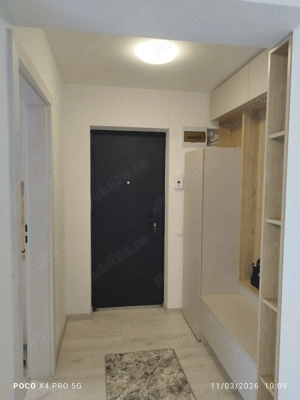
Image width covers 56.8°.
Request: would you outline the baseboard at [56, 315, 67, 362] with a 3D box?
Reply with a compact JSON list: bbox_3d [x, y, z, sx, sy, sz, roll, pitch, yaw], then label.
[{"bbox_3d":[-0.813,1.308,2.595,0.015,0.060,0.799,0,4,-10],"label":"baseboard"}]

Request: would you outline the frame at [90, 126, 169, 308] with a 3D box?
[{"bbox_3d":[-0.247,0.251,3.225,0.838,2.043,0.070,0,4,-10],"label":"frame"}]

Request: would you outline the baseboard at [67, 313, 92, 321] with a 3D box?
[{"bbox_3d":[-0.757,1.278,3.003,0.261,0.060,0.015,0,4,-10],"label":"baseboard"}]

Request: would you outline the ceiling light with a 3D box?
[{"bbox_3d":[0.049,-1.074,2.072,0.330,0.090,0.330,0,4,0],"label":"ceiling light"}]

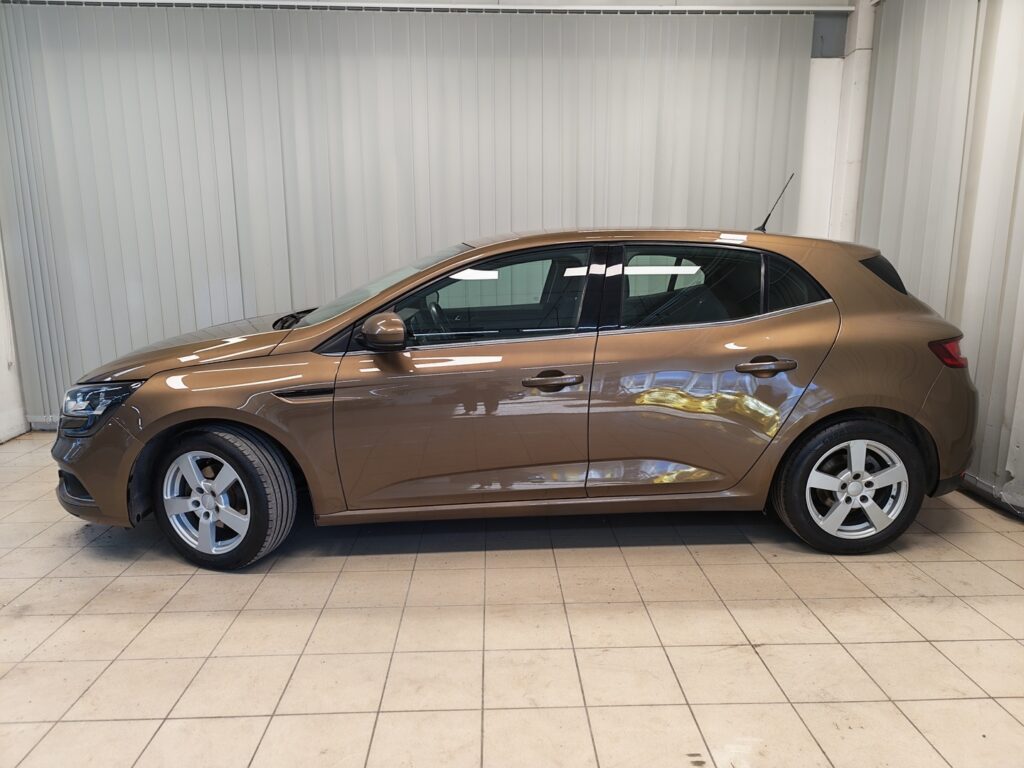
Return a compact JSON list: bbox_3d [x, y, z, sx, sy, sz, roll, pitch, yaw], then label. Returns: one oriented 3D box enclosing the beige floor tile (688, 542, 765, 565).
[{"bbox_3d":[0.930,0.738,3.008,0.297,0.010,0.297,-1,11,-2],"label":"beige floor tile"}]

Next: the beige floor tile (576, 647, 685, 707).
[{"bbox_3d":[0.360,0.909,2.110,0.297,0.010,0.297,-1,11,-2],"label":"beige floor tile"}]

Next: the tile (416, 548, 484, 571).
[{"bbox_3d":[-0.265,0.751,2.974,0.297,0.010,0.297,-1,11,-2],"label":"tile"}]

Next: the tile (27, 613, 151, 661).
[{"bbox_3d":[-1.446,0.878,2.362,0.298,0.012,0.298,-1,11,-2],"label":"tile"}]

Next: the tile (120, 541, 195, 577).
[{"bbox_3d":[-1.465,0.762,2.930,0.298,0.010,0.298,-1,11,-2],"label":"tile"}]

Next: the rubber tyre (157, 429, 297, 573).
[{"bbox_3d":[-1.218,0.468,2.874,0.632,0.630,0.212,3,11,19],"label":"rubber tyre"}]

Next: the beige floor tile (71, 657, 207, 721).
[{"bbox_3d":[-1.137,0.929,2.076,0.298,0.010,0.298,-1,11,-2],"label":"beige floor tile"}]

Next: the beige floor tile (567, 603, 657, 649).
[{"bbox_3d":[0.353,0.857,2.409,0.298,0.010,0.298,-1,11,-2],"label":"beige floor tile"}]

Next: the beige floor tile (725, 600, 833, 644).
[{"bbox_3d":[0.953,0.850,2.427,0.298,0.010,0.298,-1,11,-2],"label":"beige floor tile"}]

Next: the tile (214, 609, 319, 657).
[{"bbox_3d":[-0.847,0.872,2.379,0.298,0.012,0.298,-1,11,-2],"label":"tile"}]

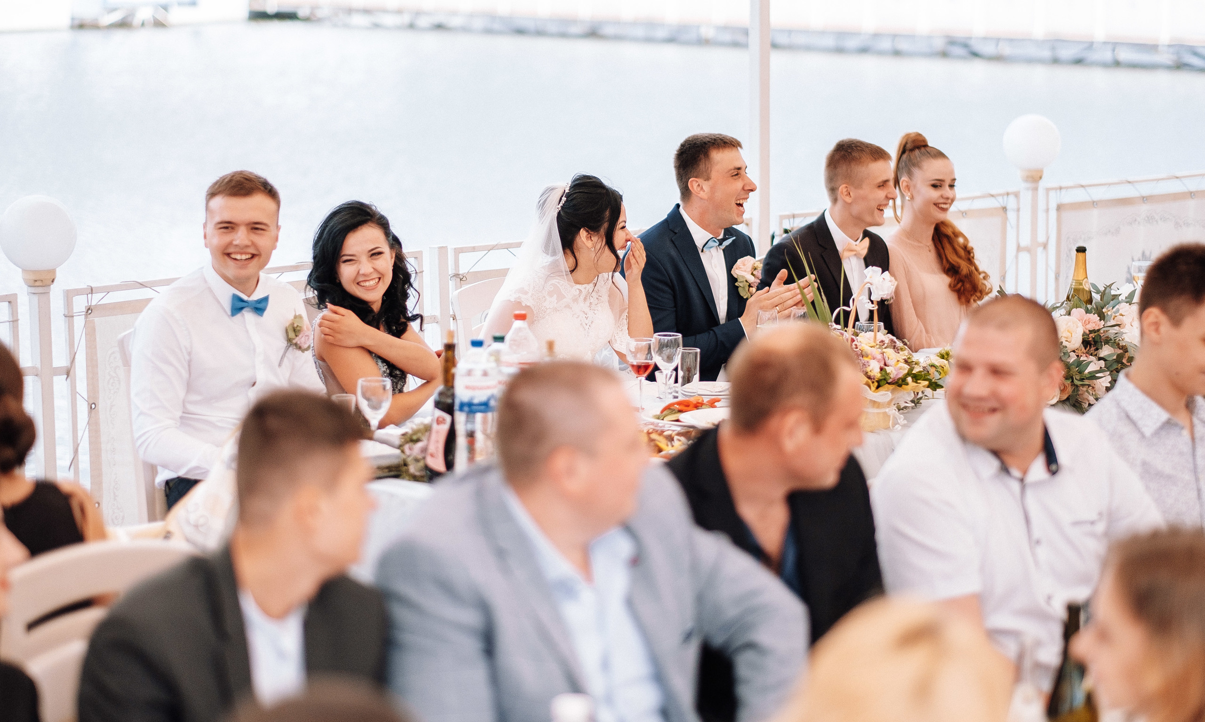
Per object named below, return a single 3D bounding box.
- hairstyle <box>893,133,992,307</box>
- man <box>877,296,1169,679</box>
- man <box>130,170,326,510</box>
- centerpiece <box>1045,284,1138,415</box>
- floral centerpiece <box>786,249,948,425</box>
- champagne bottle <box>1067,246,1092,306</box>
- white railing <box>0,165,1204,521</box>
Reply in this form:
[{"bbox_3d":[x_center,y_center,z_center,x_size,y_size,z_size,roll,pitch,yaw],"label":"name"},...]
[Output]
[{"bbox_3d":[0.942,-0.393,7.800,0.240,0.490,0.240,8,12,41],"label":"hairstyle"},{"bbox_3d":[0.687,0.554,4.491,0.580,1.301,0.800,-3,10,-18],"label":"man"},{"bbox_3d":[-0.734,0.246,6.350,0.540,1.331,0.820,-7,11,-34],"label":"man"},{"bbox_3d":[1.261,-0.031,7.350,0.380,0.350,0.300,-8,12,-38],"label":"centerpiece"},{"bbox_3d":[0.635,-0.054,6.830,0.380,0.450,0.340,-8,12,-38],"label":"floral centerpiece"},{"bbox_3d":[1.249,-0.143,7.375,0.088,0.315,0.088,-9,12,-42],"label":"champagne bottle"},{"bbox_3d":[0.349,0.049,8.716,5.090,0.950,0.070,-8,12,-41],"label":"white railing"}]

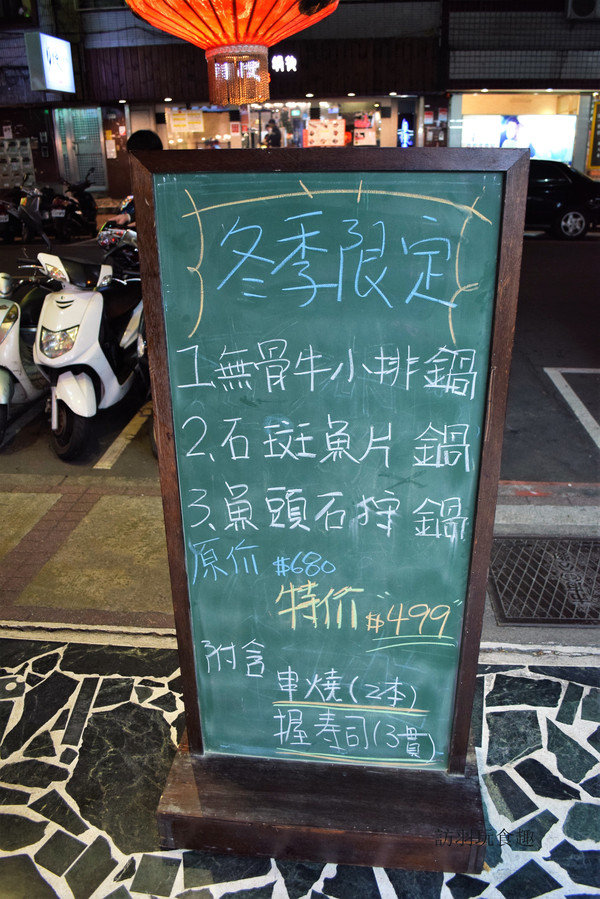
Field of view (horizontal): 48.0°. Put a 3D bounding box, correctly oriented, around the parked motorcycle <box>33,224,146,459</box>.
[{"bbox_3d":[-1.109,-0.720,4.027,0.680,1.100,1.760,2,24,6],"label":"parked motorcycle"}]

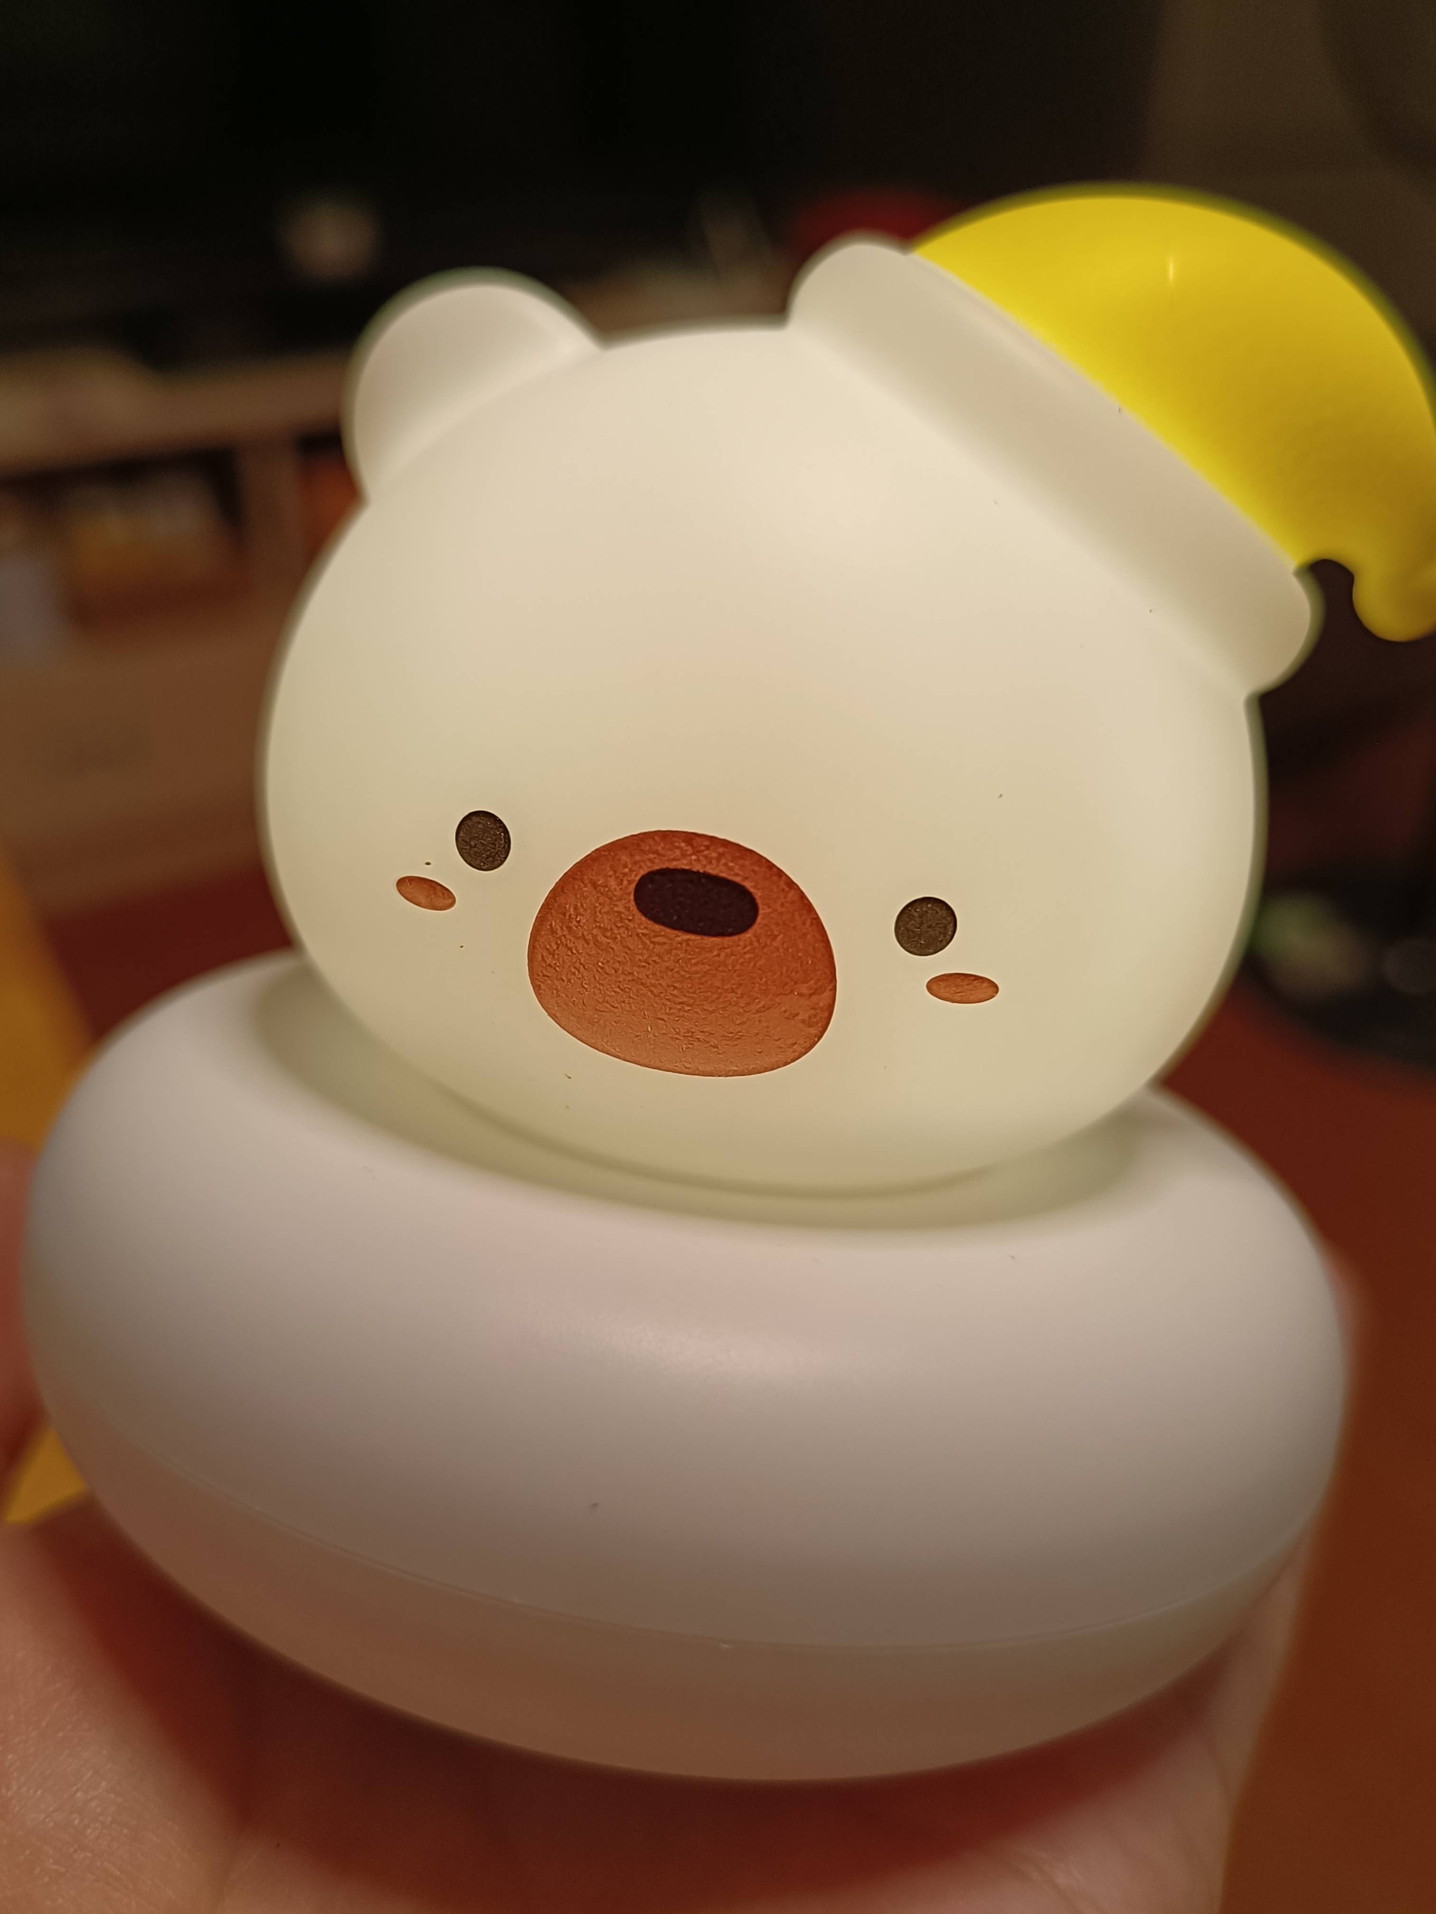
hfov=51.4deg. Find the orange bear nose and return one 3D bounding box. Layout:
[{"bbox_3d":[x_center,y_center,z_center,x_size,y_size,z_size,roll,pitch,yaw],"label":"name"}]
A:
[{"bbox_3d":[-0.002,0.000,0.100,0.021,0.017,0.007,10,19,6],"label":"orange bear nose"}]

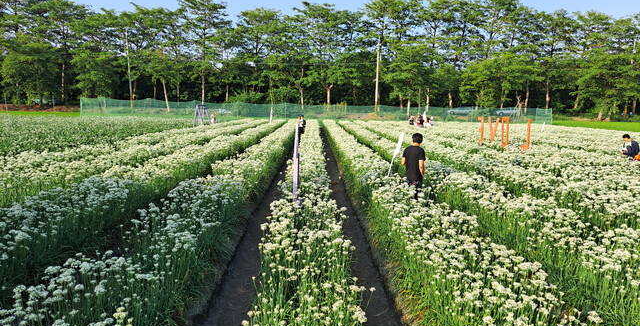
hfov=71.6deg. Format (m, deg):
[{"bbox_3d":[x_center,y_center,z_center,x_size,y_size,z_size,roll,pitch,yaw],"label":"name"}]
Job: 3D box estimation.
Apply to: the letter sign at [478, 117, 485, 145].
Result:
[{"bbox_3d":[5.387,-1.101,14.800,0.050,0.900,0.430,-1,7,-11],"label":"letter sign"}]

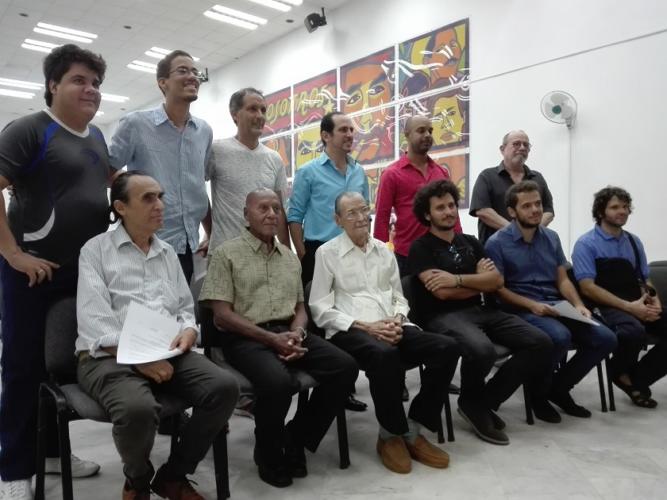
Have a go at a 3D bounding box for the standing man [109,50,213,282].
[{"bbox_3d":[-0.790,0.000,2.451,0.550,1.860,0.360,-2,2,-41],"label":"standing man"}]

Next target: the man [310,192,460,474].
[{"bbox_3d":[0.273,0.320,2.461,0.520,1.204,0.730,-1,2,-27],"label":"man"}]

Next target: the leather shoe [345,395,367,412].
[{"bbox_3d":[0.047,0.857,2.998,0.280,0.100,0.100,0,2,28],"label":"leather shoe"}]

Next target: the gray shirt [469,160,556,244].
[{"bbox_3d":[1.198,-0.230,3.475,0.540,0.705,0.300,-1,2,-11],"label":"gray shirt"}]

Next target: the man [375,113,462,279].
[{"bbox_3d":[0.530,0.034,3.203,0.530,1.724,0.340,-1,2,-20],"label":"man"}]

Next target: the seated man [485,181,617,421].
[{"bbox_3d":[1.257,0.245,2.959,0.530,1.306,0.740,-1,2,-20],"label":"seated man"}]

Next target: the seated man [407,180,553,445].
[{"bbox_3d":[0.752,0.269,2.700,0.550,1.284,0.750,-1,2,-26],"label":"seated man"}]

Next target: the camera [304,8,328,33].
[{"bbox_3d":[-0.334,-4.147,9.400,0.360,0.380,0.260,-19,12,-33],"label":"camera"}]

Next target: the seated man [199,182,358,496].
[{"bbox_3d":[-0.257,0.323,2.321,0.530,1.216,0.700,-2,2,-31],"label":"seated man"}]

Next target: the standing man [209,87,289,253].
[{"bbox_3d":[-0.460,0.026,2.782,0.490,1.784,0.340,-2,2,-35],"label":"standing man"}]

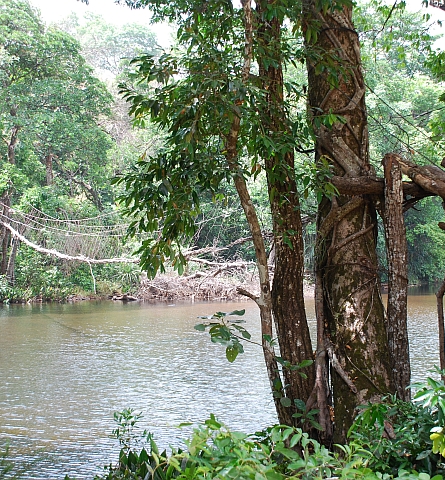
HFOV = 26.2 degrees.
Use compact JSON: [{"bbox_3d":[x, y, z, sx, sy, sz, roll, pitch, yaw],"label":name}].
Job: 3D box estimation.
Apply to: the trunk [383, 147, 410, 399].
[{"bbox_3d":[1.641,0.362,9.000,0.220,2.350,0.210,0,0,0],"label":"trunk"}]

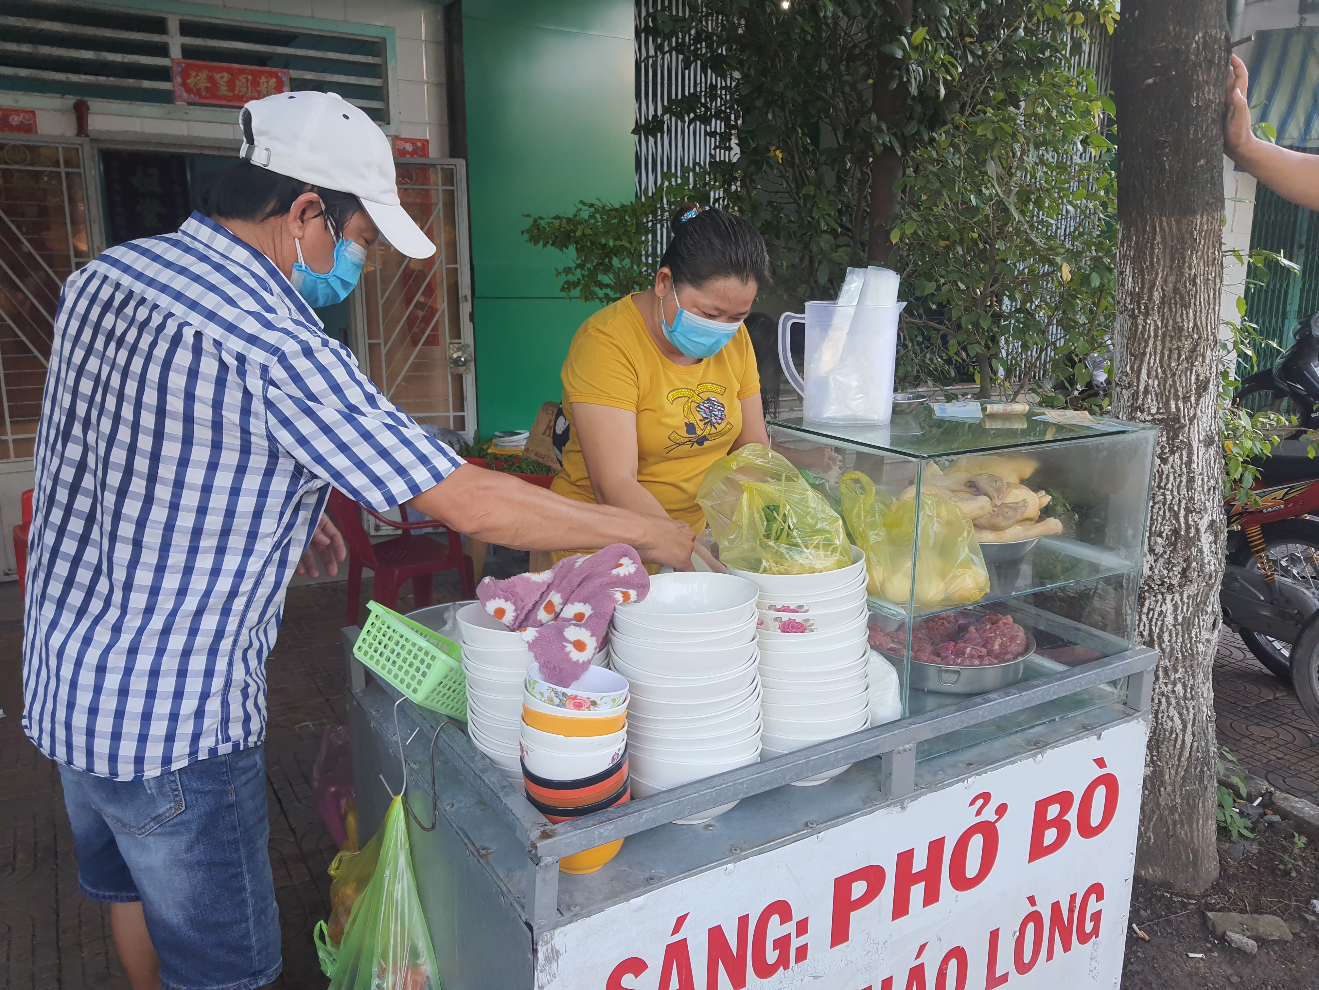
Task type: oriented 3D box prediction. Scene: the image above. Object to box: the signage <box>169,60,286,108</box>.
[{"bbox_3d":[-2.040,-1.961,4.748,0.519,0.186,0.010,-6,14,-27],"label":"signage"}]

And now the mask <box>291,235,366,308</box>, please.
[{"bbox_3d":[-0.413,-0.275,1.210,0.085,0.100,0.130,30,1,-21],"label":"mask"}]

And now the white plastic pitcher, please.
[{"bbox_3d":[0.267,-0.192,1.449,0.188,0.170,0.135,2,12,8],"label":"white plastic pitcher"}]

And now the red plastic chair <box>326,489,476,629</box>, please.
[{"bbox_3d":[-1.041,0.261,3.910,0.540,0.780,0.540,-6,13,-26],"label":"red plastic chair"}]

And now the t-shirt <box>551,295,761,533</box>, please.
[{"bbox_3d":[-0.004,-0.112,1.700,0.390,0.530,0.270,-5,23,-24],"label":"t-shirt"}]

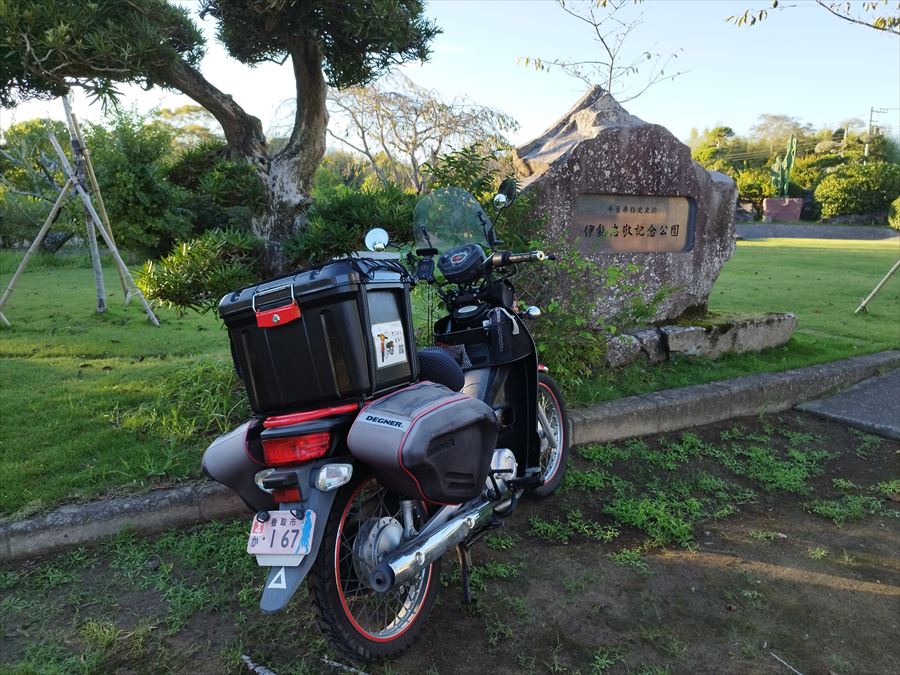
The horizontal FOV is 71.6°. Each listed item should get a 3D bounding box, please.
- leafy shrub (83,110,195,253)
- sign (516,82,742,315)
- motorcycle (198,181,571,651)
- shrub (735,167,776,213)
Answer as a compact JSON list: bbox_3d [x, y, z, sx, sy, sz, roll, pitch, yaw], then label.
[{"bbox_3d":[-6.989,-3.433,14.000,2.300,3.250,2.200,0,11,0],"label":"leafy shrub"},{"bbox_3d":[1.534,-1.165,5.550,1.800,2.050,0.950,-2,11,-7],"label":"sign"},{"bbox_3d":[-0.035,0.167,2.329,0.820,1.380,1.950,-5,7,31],"label":"motorcycle"},{"bbox_3d":[14.348,-6.949,29.500,2.100,2.200,1.900,0,11,0],"label":"shrub"}]

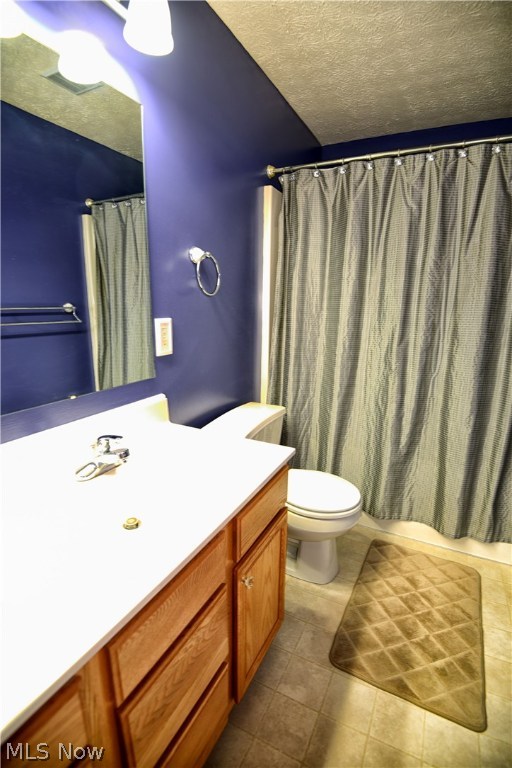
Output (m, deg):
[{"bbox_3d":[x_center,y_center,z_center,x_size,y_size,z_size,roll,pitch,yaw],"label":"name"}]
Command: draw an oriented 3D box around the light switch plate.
[{"bbox_3d":[-0.352,-0.183,1.321,0.010,0.138,0.089,8,15,27],"label":"light switch plate"}]

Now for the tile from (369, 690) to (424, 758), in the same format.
[{"bbox_3d":[0.446,1.066,1.071,0.150,0.008,0.150,8,15,27],"label":"tile"}]

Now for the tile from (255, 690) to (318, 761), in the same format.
[{"bbox_3d":[0.100,1.061,1.061,0.150,0.008,0.150,8,15,27],"label":"tile"}]

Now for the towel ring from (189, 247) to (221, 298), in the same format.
[{"bbox_3d":[-0.206,-0.468,1.462,0.070,0.195,0.155,8,15,27],"label":"towel ring"}]

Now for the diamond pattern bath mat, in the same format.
[{"bbox_3d":[0.681,0.963,1.476,0.515,0.016,0.775,8,15,27],"label":"diamond pattern bath mat"}]

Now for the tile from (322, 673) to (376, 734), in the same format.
[{"bbox_3d":[0.310,1.050,1.127,0.150,0.008,0.150,8,15,27],"label":"tile"}]

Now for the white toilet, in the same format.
[{"bbox_3d":[0.160,0.540,1.710,0.700,0.710,0.450,8,15,27],"label":"white toilet"}]

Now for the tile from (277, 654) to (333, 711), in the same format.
[{"bbox_3d":[0.171,1.034,1.184,0.150,0.008,0.150,8,15,27],"label":"tile"}]

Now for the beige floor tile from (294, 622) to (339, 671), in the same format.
[{"bbox_3d":[0.240,1.006,1.307,0.150,0.008,0.150,8,15,27],"label":"beige floor tile"}]

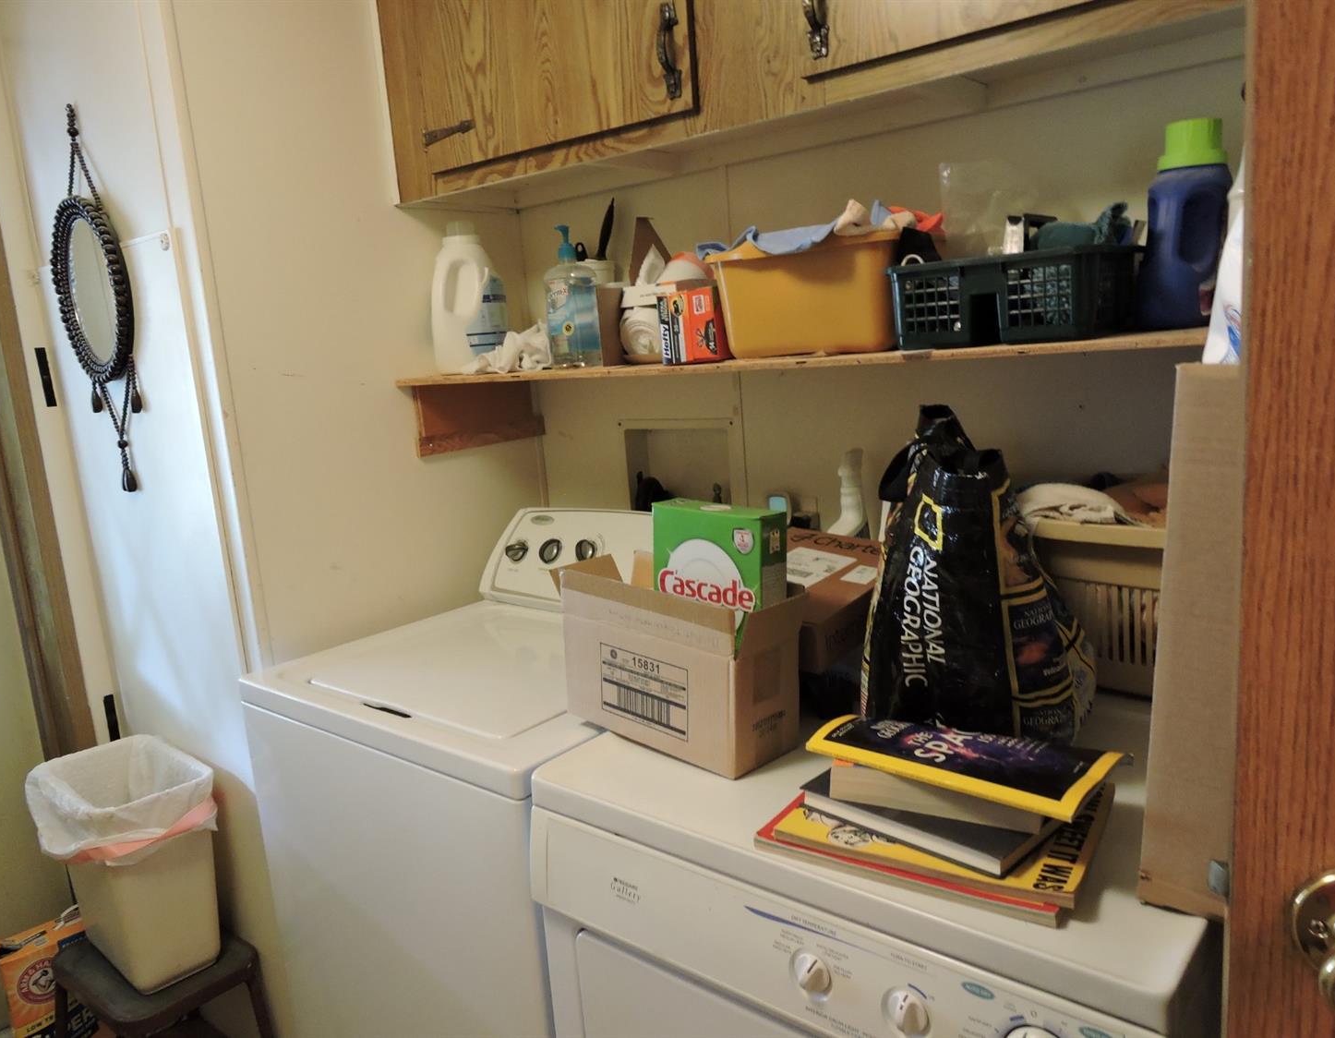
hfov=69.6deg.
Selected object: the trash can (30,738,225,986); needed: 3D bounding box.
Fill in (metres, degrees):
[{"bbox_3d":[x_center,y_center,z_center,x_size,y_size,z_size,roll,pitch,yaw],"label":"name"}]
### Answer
[{"bbox_3d":[-0.919,0.592,1.663,0.285,0.330,0.195,4,13,39],"label":"trash can"}]

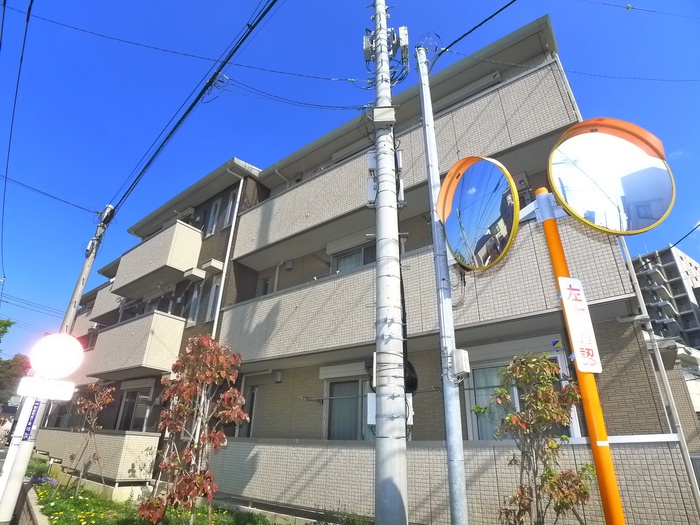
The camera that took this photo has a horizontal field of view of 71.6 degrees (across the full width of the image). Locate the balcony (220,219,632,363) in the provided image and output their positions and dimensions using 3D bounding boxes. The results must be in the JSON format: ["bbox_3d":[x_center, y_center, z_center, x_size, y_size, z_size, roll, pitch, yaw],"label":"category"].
[{"bbox_3d":[0.580,0.923,8.999,8.385,1.419,1.129,-17,-29,36],"label":"balcony"}]

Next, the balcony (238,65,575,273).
[{"bbox_3d":[0.584,-1.454,10.043,7.934,1.258,1.129,-17,-29,36],"label":"balcony"}]

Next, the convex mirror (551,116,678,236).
[{"bbox_3d":[1.811,-0.596,3.323,0.860,0.870,0.210,1,-20,0],"label":"convex mirror"}]

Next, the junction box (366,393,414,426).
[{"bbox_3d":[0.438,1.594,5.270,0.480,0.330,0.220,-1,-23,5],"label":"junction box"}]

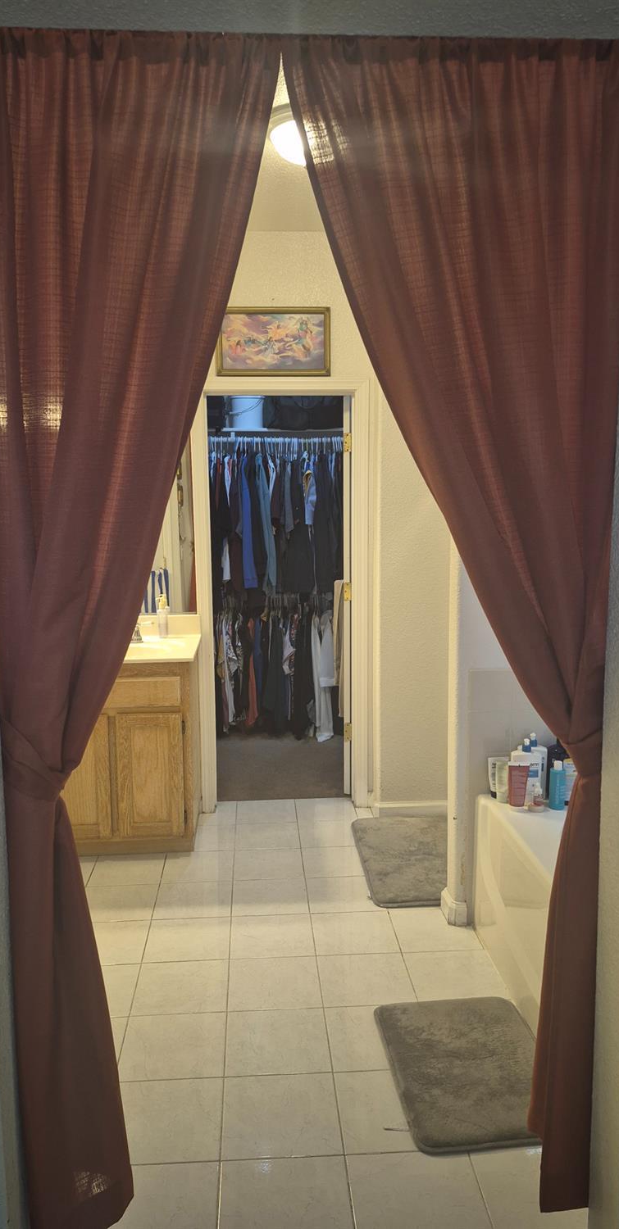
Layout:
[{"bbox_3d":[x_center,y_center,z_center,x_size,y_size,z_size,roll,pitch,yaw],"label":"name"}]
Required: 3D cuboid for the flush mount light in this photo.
[{"bbox_3d":[0.010,-1.624,2.816,0.335,0.112,0.335,-1,7,-4],"label":"flush mount light"}]

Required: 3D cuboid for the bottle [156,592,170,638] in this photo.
[{"bbox_3d":[-0.708,0.004,3.940,0.058,0.207,0.056,-1,7,0],"label":"bottle"}]

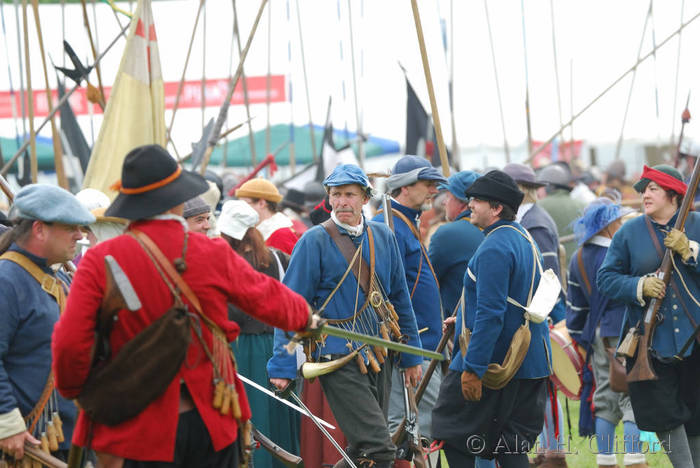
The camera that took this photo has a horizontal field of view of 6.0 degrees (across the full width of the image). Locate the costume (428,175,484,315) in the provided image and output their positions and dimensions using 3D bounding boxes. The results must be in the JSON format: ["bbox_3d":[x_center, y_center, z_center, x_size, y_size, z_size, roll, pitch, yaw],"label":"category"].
[{"bbox_3d":[0.616,0.539,34.600,0.400,1.740,0.520,-1,0,37],"label":"costume"}]

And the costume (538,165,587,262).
[{"bbox_3d":[1.701,0.278,54.000,0.550,1.720,0.420,-1,0,12],"label":"costume"}]

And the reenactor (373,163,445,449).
[{"bbox_3d":[0.294,0.532,32.600,0.400,1.830,0.530,-1,0,22],"label":"reenactor"}]

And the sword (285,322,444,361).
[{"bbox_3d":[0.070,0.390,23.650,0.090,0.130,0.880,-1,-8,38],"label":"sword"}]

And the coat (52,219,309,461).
[{"bbox_3d":[-0.586,0.365,23.200,0.860,0.830,0.500,-1,0,3],"label":"coat"}]

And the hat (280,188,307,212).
[{"bbox_3d":[-0.479,-0.289,58.000,0.280,0.180,0.300,-1,0,0],"label":"hat"}]

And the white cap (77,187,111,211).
[{"bbox_3d":[-1.611,-0.203,42.000,0.230,0.180,0.250,-1,0,30],"label":"white cap"}]

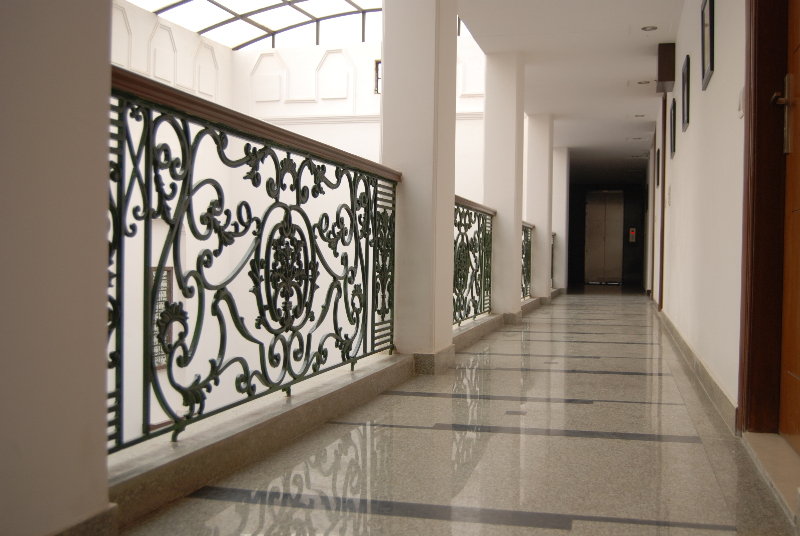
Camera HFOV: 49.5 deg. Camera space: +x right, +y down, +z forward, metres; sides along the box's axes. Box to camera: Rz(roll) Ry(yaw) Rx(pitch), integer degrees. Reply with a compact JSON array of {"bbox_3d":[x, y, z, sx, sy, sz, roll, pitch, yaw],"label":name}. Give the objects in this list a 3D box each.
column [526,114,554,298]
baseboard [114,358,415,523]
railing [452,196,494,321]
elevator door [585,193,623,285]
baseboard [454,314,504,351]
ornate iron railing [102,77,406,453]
[{"bbox_3d":[1.908,-0.781,11.709,0.279,2.436,0.480,1,1,14],"label":"column"},{"bbox_3d":[-0.363,0.511,3.165,0.189,0.102,2.820,1,1,14],"label":"baseboard"},{"bbox_3d":[0.494,-0.041,6.627,0.102,0.948,2.880,1,1,14],"label":"railing"},{"bbox_3d":[5.130,-0.741,21.784,0.918,2.298,0.120,1,1,14],"label":"elevator door"},{"bbox_3d":[0.517,0.484,6.594,0.201,0.102,2.820,1,1,14],"label":"baseboard"},{"bbox_3d":[-0.382,-0.012,3.213,0.102,0.942,2.910,1,1,14],"label":"ornate iron railing"}]

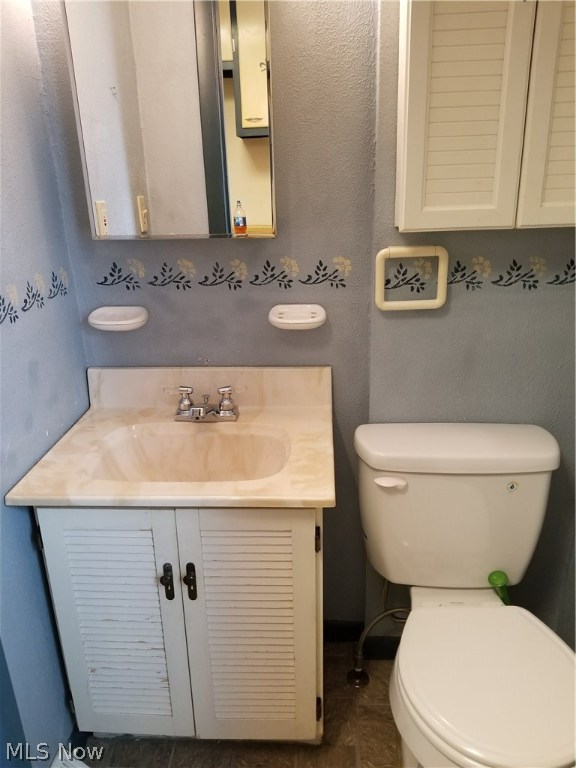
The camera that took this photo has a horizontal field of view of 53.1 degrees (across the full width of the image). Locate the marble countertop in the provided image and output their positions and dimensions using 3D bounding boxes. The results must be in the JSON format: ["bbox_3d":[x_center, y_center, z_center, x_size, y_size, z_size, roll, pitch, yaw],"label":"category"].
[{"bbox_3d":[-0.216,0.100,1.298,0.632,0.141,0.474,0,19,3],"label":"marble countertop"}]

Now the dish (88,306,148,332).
[{"bbox_3d":[-0.426,-0.157,1.425,0.140,0.052,0.083,0,19,3],"label":"dish"}]

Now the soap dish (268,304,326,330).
[{"bbox_3d":[0.022,-0.158,1.402,0.139,0.052,0.083,0,19,3],"label":"soap dish"}]

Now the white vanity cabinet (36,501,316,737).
[{"bbox_3d":[-0.206,0.472,1.458,0.581,0.695,0.420,0,19,3],"label":"white vanity cabinet"}]

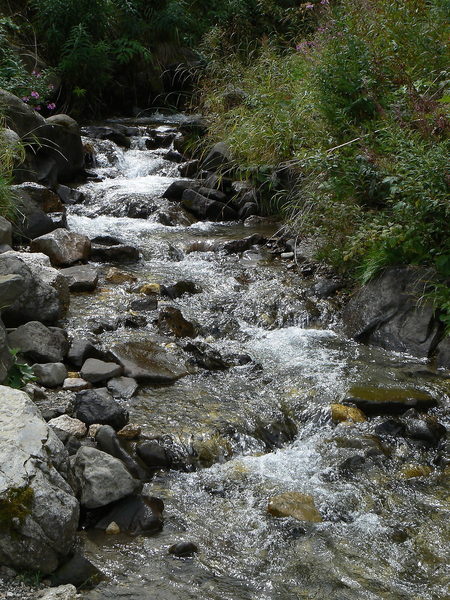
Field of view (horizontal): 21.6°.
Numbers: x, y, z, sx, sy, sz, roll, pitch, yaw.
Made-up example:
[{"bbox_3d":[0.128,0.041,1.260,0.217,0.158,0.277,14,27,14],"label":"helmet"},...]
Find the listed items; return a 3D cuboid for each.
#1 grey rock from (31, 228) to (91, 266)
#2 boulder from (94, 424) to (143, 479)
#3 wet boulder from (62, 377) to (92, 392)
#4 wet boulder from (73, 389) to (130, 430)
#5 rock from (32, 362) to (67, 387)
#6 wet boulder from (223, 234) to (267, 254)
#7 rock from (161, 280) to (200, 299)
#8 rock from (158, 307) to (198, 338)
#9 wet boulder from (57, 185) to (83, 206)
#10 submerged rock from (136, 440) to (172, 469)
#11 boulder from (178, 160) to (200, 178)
[{"bbox_3d":[-1.214,-0.384,8.700,0.440,0.250,0.330,0,12,0],"label":"grey rock"},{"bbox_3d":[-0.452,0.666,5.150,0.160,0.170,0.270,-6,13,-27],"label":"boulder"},{"bbox_3d":[-0.845,0.484,6.750,0.172,0.080,0.130,0,12,0],"label":"wet boulder"},{"bbox_3d":[-0.665,0.585,6.300,0.299,0.200,0.250,0,12,0],"label":"wet boulder"},{"bbox_3d":[-1.035,0.439,6.950,0.200,0.135,0.175,0,12,0],"label":"rock"},{"bbox_3d":[0.126,-0.363,7.700,0.284,0.116,0.170,0,12,0],"label":"wet boulder"},{"bbox_3d":[-0.284,-0.065,7.700,0.250,0.120,0.190,0,12,0],"label":"rock"},{"bbox_3d":[-0.258,0.129,6.302,0.206,0.173,0.165,0,12,0],"label":"rock"},{"bbox_3d":[-1.363,-0.918,10.400,0.260,0.180,0.210,0,12,0],"label":"wet boulder"},{"bbox_3d":[-0.305,0.669,5.100,0.160,0.120,0.140,0,12,0],"label":"submerged rock"},{"bbox_3d":[-0.355,-1.302,11.800,0.230,0.180,0.200,0,12,0],"label":"boulder"}]

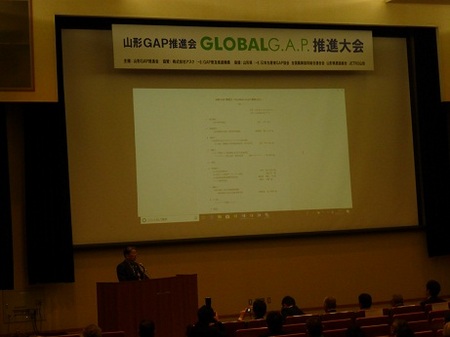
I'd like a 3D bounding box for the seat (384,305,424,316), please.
[{"bbox_3d":[2.488,2.389,13.469,0.530,0.880,0.600,-2,-4,-20],"label":"seat"}]

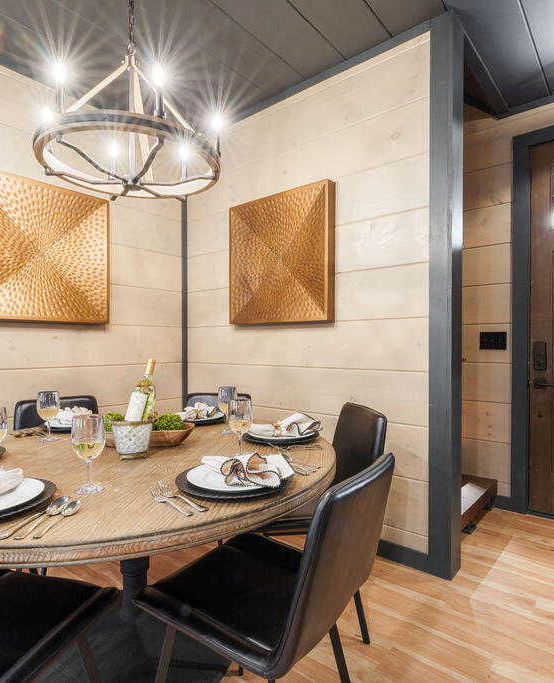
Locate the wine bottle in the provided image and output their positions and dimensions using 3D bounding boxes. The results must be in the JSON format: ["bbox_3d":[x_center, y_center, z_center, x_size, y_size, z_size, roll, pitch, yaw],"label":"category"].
[{"bbox_3d":[-0.487,0.201,1.415,0.074,0.305,0.074,15,-2,16],"label":"wine bottle"}]

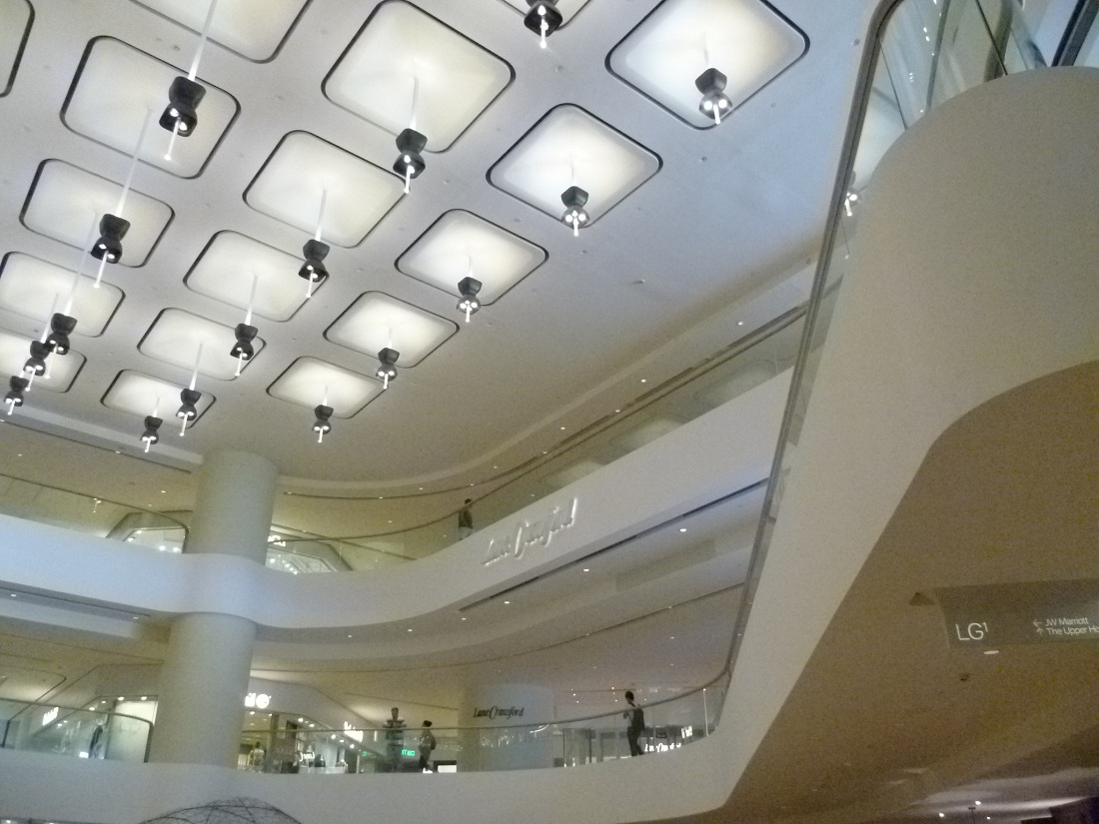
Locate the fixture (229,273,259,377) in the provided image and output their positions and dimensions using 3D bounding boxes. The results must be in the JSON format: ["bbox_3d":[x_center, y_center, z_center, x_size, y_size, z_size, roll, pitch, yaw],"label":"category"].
[{"bbox_3d":[-6.511,-1.891,19.190,0.420,2.550,0.420,21,-35,-33],"label":"fixture"}]

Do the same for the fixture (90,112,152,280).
[{"bbox_3d":[-7.004,-3.615,14.645,0.420,3.750,0.420,21,-35,-33],"label":"fixture"}]

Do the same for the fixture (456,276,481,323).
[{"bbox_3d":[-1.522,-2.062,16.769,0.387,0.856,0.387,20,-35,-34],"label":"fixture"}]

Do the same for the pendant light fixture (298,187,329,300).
[{"bbox_3d":[-3.930,-2.878,15.021,0.387,2.284,0.387,20,-35,-34],"label":"pendant light fixture"}]

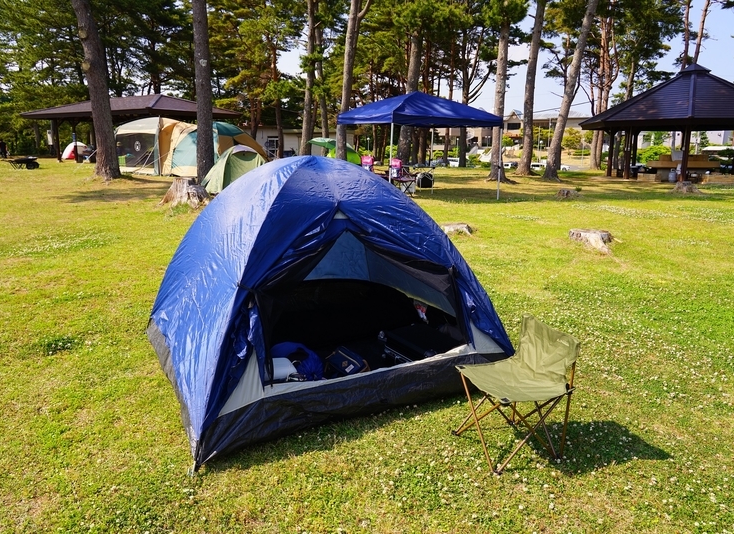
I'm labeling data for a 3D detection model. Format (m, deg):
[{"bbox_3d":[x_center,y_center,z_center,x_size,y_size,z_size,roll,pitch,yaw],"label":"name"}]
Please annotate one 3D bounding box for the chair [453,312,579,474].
[{"bbox_3d":[0.711,0.602,2.605,0.403,0.602,0.405,-5,15,-21],"label":"chair"}]

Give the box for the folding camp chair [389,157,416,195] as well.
[{"bbox_3d":[0.907,-2.178,13.312,0.480,0.900,0.500,12,18,39],"label":"folding camp chair"}]

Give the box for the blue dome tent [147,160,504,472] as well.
[{"bbox_3d":[-0.360,-0.025,3.523,1.950,1.330,1.950,-6,15,-27],"label":"blue dome tent"}]

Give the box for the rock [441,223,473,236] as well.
[{"bbox_3d":[1.409,-0.587,8.493,0.540,0.150,0.420,-1,14,-6],"label":"rock"}]

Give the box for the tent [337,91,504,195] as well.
[{"bbox_3d":[1.245,-3.069,13.605,3.020,2.580,3.020,-6,15,-26],"label":"tent"}]

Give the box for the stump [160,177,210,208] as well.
[{"bbox_3d":[-3.858,-1.574,11.360,0.980,0.580,0.880,-3,14,-16],"label":"stump"}]

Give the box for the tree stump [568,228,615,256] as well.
[{"bbox_3d":[3.165,-0.377,7.519,0.600,0.210,0.620,6,15,20],"label":"tree stump"}]

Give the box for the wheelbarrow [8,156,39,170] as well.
[{"bbox_3d":[-14.488,-4.371,22.347,1.350,0.580,0.680,-2,14,-11],"label":"wheelbarrow"}]

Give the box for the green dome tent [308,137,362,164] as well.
[{"bbox_3d":[-1.611,-5.703,26.406,2.300,1.450,2.000,-7,16,-29],"label":"green dome tent"}]

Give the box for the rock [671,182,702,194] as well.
[{"bbox_3d":[9.259,-2.310,15.421,0.780,0.320,0.720,7,15,23],"label":"rock"}]

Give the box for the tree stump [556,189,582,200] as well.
[{"bbox_3d":[5.115,-1.854,13.536,0.620,0.250,0.600,6,15,20],"label":"tree stump"}]

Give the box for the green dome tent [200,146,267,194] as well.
[{"bbox_3d":[-3.660,-2.753,14.881,1.800,1.230,2.200,-6,15,-28],"label":"green dome tent"}]

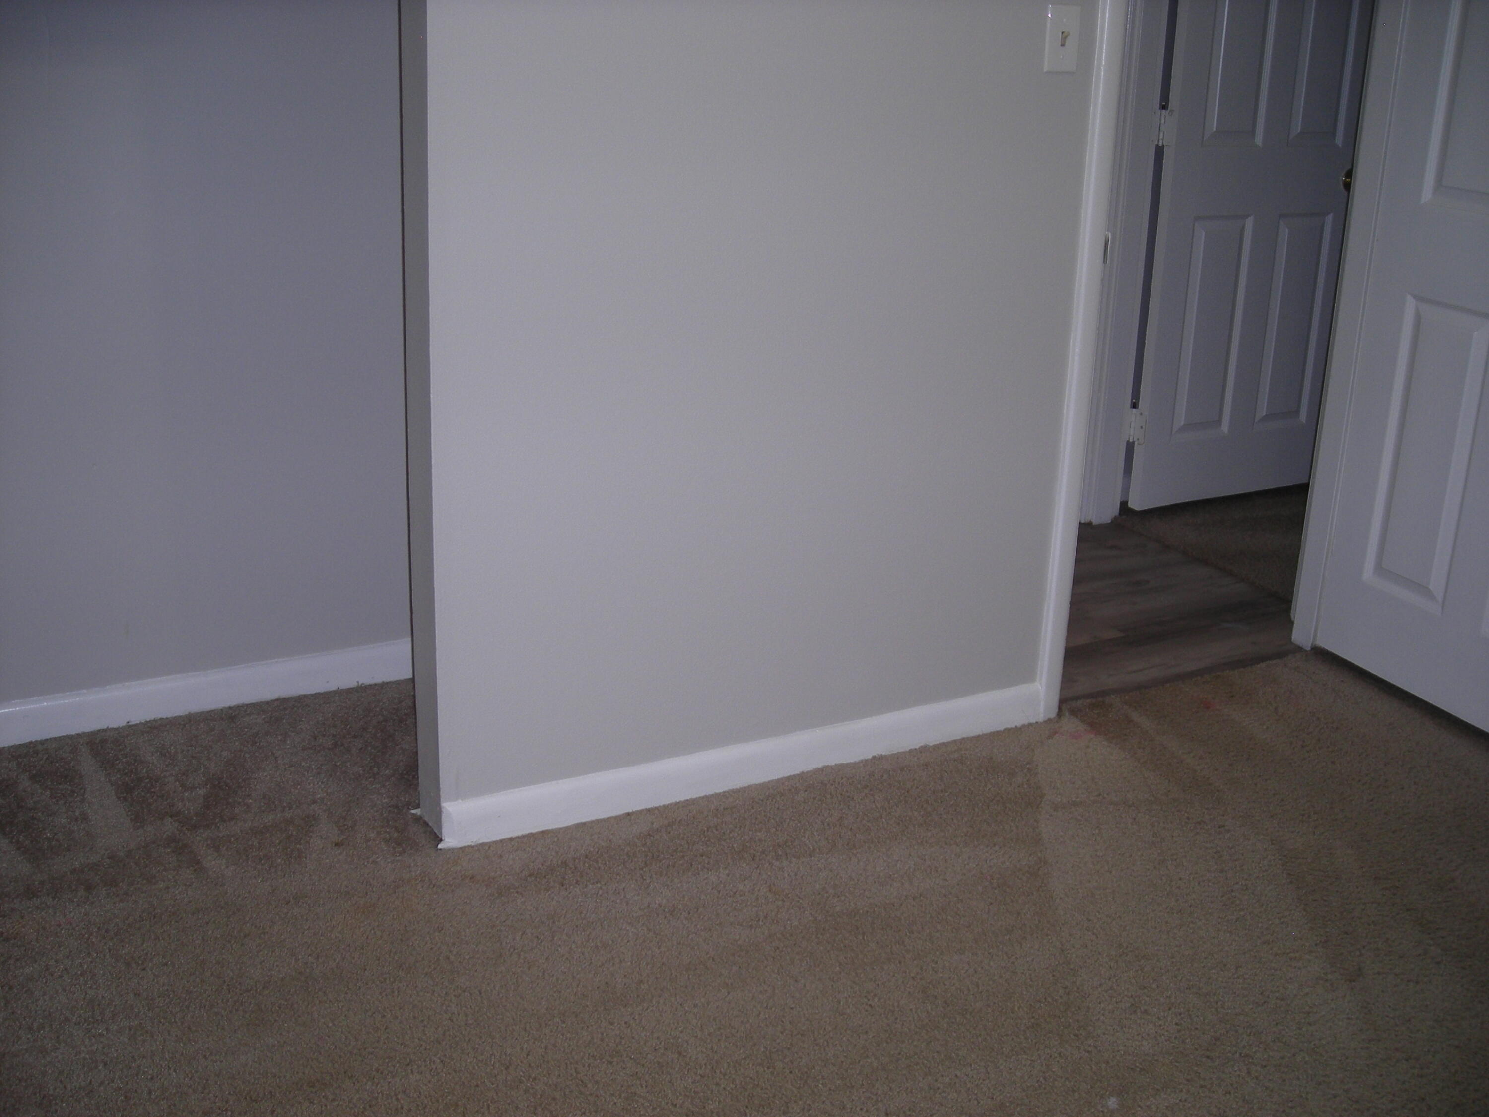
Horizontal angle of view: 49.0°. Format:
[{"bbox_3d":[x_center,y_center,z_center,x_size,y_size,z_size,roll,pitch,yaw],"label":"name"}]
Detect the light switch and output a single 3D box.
[{"bbox_3d":[0.541,-0.882,2.778,0.070,0.115,0.018,-8,20,-29],"label":"light switch"}]

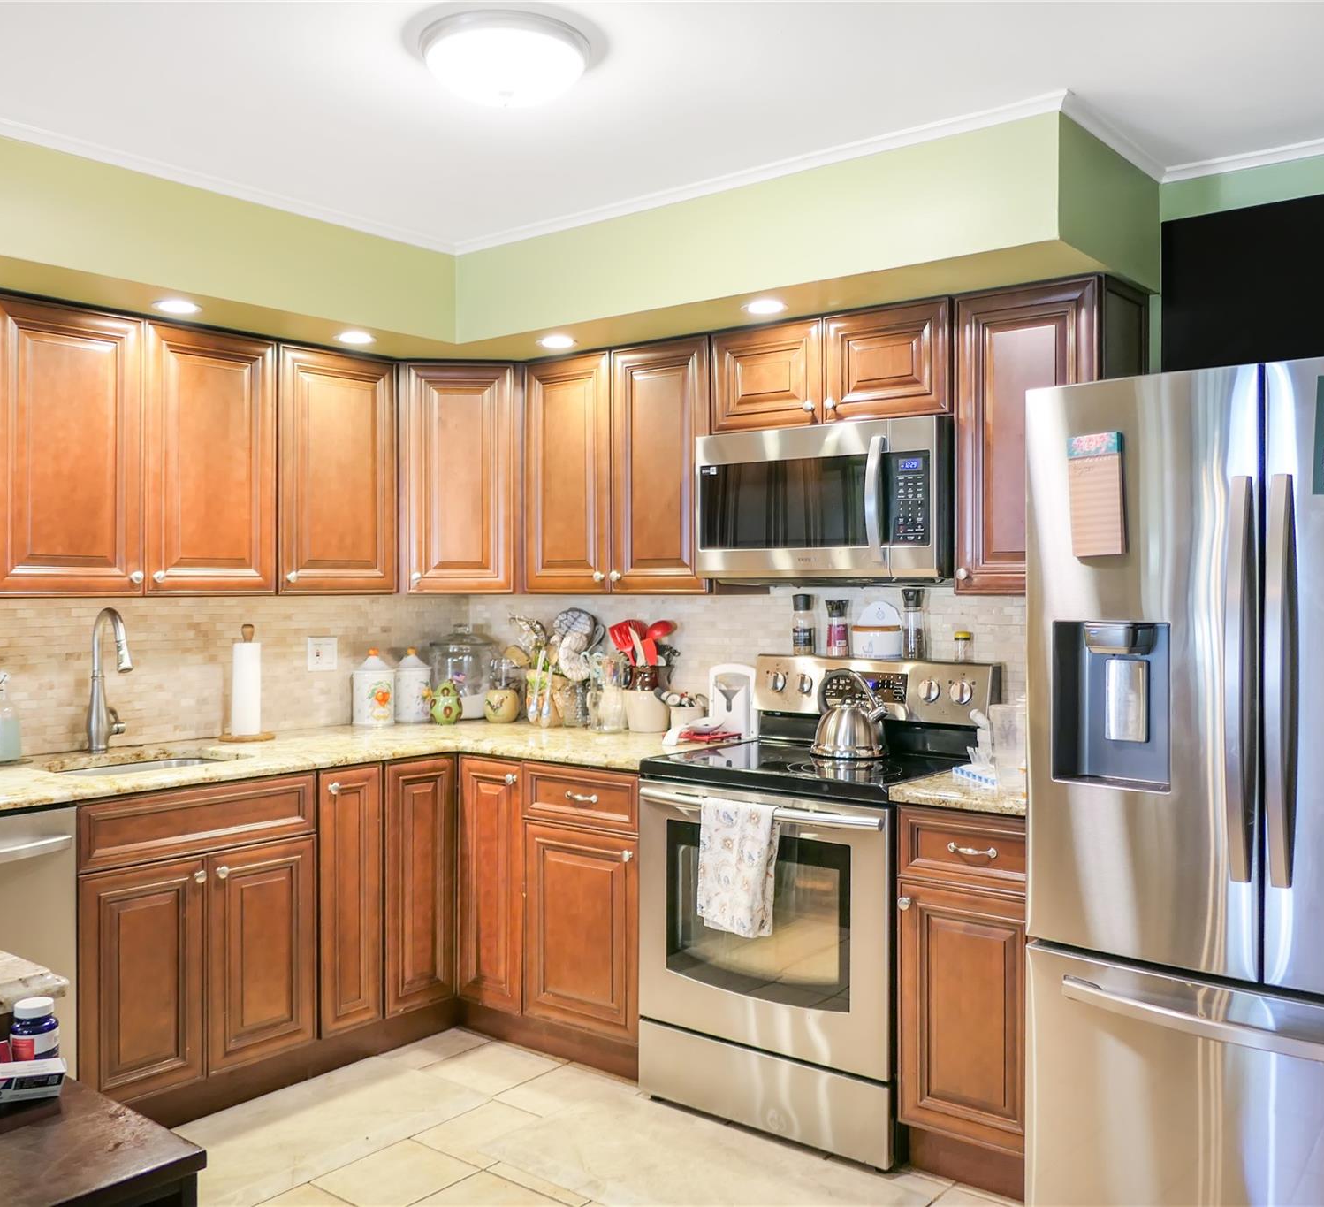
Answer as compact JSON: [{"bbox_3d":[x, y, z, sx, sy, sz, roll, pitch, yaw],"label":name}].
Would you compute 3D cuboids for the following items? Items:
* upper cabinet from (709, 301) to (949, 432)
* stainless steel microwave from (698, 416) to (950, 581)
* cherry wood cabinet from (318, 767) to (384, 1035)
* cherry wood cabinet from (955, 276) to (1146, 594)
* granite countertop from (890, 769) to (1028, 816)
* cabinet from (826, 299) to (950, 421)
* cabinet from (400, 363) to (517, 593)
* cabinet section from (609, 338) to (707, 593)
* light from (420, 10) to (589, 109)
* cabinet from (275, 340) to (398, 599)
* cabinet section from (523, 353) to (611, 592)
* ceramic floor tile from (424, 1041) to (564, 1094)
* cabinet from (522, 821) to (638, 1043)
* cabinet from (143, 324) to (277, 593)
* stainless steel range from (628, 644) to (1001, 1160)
[{"bbox_3d":[0.553,-0.642,3.463,0.768,0.293,0.343,0,1,39],"label":"upper cabinet"},{"bbox_3d":[0.526,-0.268,3.435,0.752,0.412,0.427,0,1,39],"label":"stainless steel microwave"},{"bbox_3d":[-1.134,0.851,3.670,0.606,0.759,0.220,0,1,40],"label":"cherry wood cabinet"},{"bbox_3d":[0.999,-0.406,3.108,0.373,0.761,0.343,0,1,39],"label":"cherry wood cabinet"},{"bbox_3d":[0.896,0.474,3.016,0.411,0.036,0.630,0,1,39],"label":"granite countertop"},{"bbox_3d":[0.696,-0.641,3.324,0.370,0.299,0.323,0,1,38],"label":"cabinet"},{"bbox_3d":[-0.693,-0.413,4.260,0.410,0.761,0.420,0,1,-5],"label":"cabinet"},{"bbox_3d":[0.088,-0.414,3.812,0.380,0.762,0.320,0,1,37],"label":"cabinet section"},{"bbox_3d":[-0.303,-1.018,2.341,0.329,0.116,0.329,0,1,0],"label":"light"},{"bbox_3d":[-1.143,-0.408,3.922,0.323,0.766,0.442,0,1,40],"label":"cabinet"},{"bbox_3d":[-0.215,-0.415,4.042,0.378,0.762,0.320,0,1,37],"label":"cabinet section"},{"bbox_3d":[-0.495,1.372,3.555,0.304,0.010,0.302,0,1,39],"label":"ceramic floor tile"},{"bbox_3d":[-0.061,0.963,3.816,0.463,0.598,0.589,0,1,39],"label":"cabinet"},{"bbox_3d":[-1.423,-0.404,3.589,0.323,0.766,0.410,0,1,40],"label":"cabinet"},{"bbox_3d":[0.421,0.769,3.307,0.764,1.185,0.671,0,1,38],"label":"stainless steel range"}]

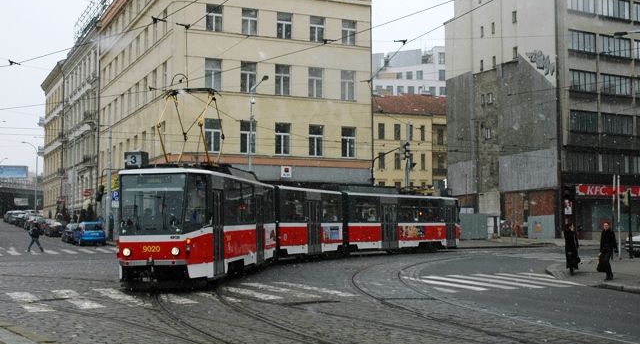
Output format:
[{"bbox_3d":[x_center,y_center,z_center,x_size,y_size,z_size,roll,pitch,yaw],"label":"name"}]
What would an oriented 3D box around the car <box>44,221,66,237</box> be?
[{"bbox_3d":[-22.452,4.772,65.779,1.760,1.460,4.400,2,-3,-26],"label":"car"}]

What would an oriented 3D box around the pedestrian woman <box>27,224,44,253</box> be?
[{"bbox_3d":[-16.665,3.871,44.846,0.800,1.700,0.500,2,-4,-26],"label":"pedestrian woman"}]

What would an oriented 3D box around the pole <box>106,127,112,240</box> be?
[{"bbox_3d":[-14.940,0.805,54.072,0.280,7.960,0.280,0,-4,0],"label":"pole"}]

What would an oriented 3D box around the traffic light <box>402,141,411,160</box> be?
[{"bbox_3d":[4.905,-1.229,43.679,0.450,1.030,0.360,1,-4,-18],"label":"traffic light"}]

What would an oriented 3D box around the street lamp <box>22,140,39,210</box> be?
[{"bbox_3d":[-36.758,1.413,96.781,1.800,10.600,0.320,2,-4,-26],"label":"street lamp"}]

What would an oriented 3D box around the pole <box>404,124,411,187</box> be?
[{"bbox_3d":[5.455,0.863,47.046,0.270,8.000,0.270,0,-4,0],"label":"pole"}]

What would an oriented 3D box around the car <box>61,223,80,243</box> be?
[{"bbox_3d":[-17.756,4.421,56.304,1.720,1.430,4.250,2,-3,-26],"label":"car"}]

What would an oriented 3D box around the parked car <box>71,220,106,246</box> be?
[{"bbox_3d":[-15.636,4.144,51.837,1.600,1.570,3.700,2,-3,-26],"label":"parked car"}]

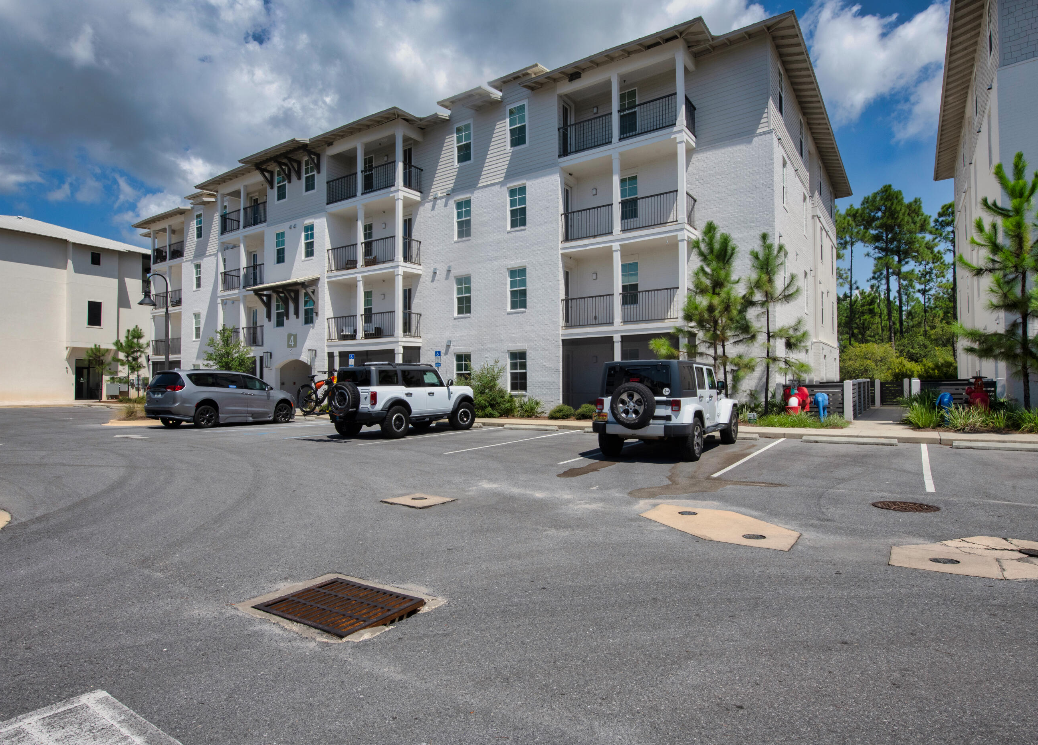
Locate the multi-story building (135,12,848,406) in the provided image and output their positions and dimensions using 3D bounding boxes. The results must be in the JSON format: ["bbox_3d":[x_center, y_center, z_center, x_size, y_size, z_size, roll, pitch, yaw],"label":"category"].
[{"bbox_3d":[-4.128,-4.562,35.297,41.400,12.900,22.600,-1,-1,35],"label":"multi-story building"}]

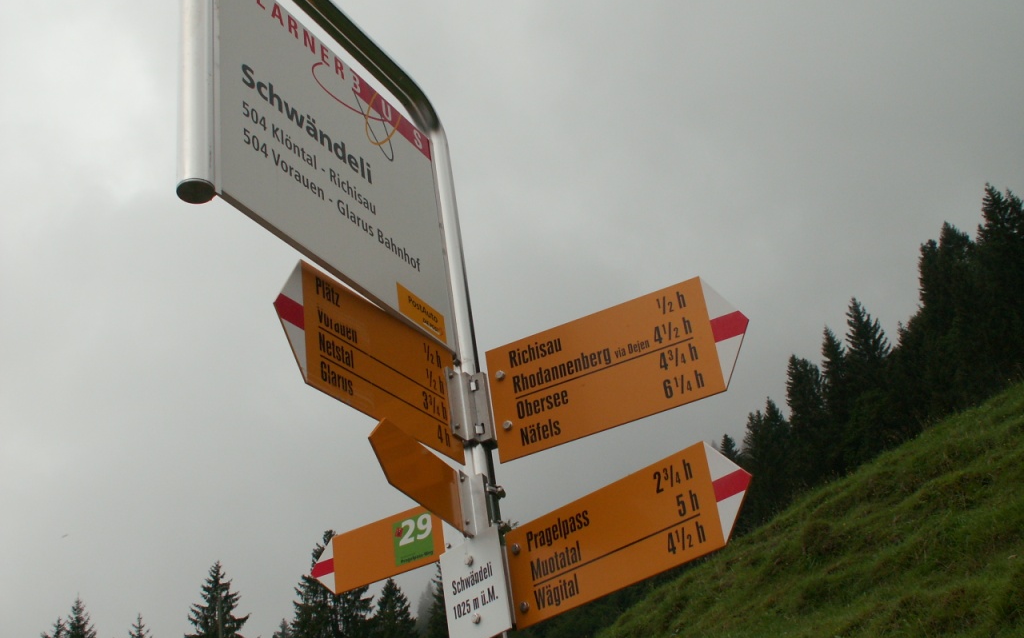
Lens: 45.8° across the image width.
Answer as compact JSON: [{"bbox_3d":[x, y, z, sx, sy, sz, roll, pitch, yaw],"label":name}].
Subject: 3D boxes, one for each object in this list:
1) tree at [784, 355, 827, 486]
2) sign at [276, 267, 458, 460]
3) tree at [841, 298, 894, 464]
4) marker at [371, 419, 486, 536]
[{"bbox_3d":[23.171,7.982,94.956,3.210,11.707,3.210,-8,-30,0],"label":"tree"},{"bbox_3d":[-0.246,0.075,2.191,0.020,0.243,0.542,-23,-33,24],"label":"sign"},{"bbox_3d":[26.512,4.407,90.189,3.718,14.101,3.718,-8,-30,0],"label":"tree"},{"bbox_3d":[-0.160,0.277,2.155,0.025,0.127,0.391,-18,-31,16],"label":"marker"}]

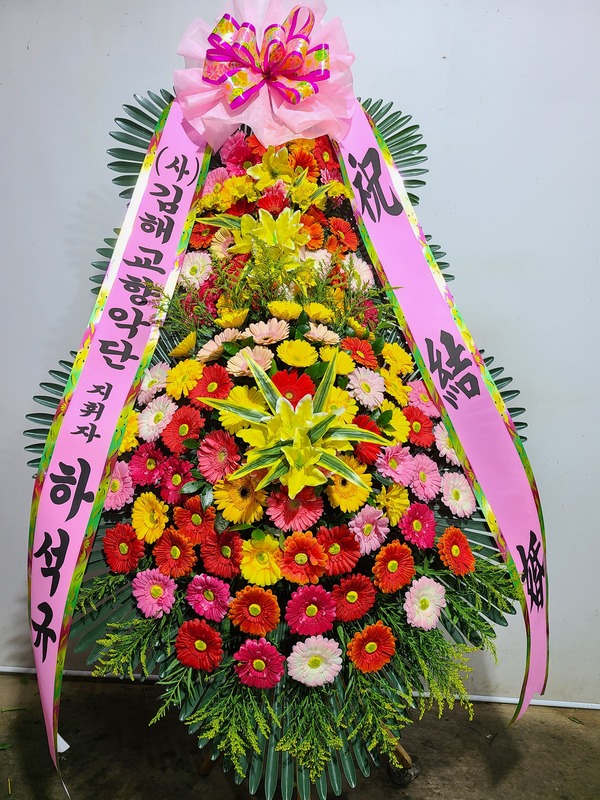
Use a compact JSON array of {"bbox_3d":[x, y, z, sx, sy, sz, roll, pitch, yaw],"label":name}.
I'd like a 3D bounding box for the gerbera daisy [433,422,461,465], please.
[{"bbox_3d":[0.330,0.100,1.348,0.106,0.106,0.042,-5,-15,-30],"label":"gerbera daisy"}]

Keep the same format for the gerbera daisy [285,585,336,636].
[{"bbox_3d":[0.024,0.438,1.250,0.105,0.105,0.037,1,-12,-1],"label":"gerbera daisy"}]

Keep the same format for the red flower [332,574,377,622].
[{"bbox_3d":[0.110,0.420,1.272,0.103,0.103,0.035,-4,-19,-28],"label":"red flower"}]

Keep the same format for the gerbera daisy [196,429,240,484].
[{"bbox_3d":[-0.167,0.118,1.230,0.111,0.111,0.040,4,-4,25],"label":"gerbera daisy"}]

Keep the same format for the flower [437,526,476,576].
[{"bbox_3d":[0.336,0.325,1.290,0.105,0.105,0.035,-4,-19,-37],"label":"flower"}]

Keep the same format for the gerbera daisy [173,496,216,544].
[{"bbox_3d":[-0.235,0.269,1.340,0.104,0.108,0.038,3,-17,17],"label":"gerbera daisy"}]

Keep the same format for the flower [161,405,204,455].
[{"bbox_3d":[-0.244,0.067,1.289,0.105,0.105,0.042,2,-14,25],"label":"flower"}]

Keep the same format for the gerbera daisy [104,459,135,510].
[{"bbox_3d":[-0.408,0.189,1.330,0.107,0.107,0.037,5,-5,28],"label":"gerbera daisy"}]

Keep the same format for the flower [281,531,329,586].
[{"bbox_3d":[0.010,0.336,1.280,0.106,0.112,0.038,-1,-20,-5],"label":"flower"}]

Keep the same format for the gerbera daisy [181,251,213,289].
[{"bbox_3d":[-0.275,-0.347,1.619,0.105,0.105,0.042,1,-5,19],"label":"gerbera daisy"}]

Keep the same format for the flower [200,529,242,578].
[{"bbox_3d":[-0.157,0.318,1.247,0.106,0.106,0.035,5,-5,33],"label":"flower"}]

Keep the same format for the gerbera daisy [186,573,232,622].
[{"bbox_3d":[-0.185,0.409,1.249,0.107,0.107,0.035,4,4,28],"label":"gerbera daisy"}]

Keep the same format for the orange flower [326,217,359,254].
[{"bbox_3d":[0.108,-0.419,1.530,0.104,0.106,0.038,-6,-8,-32],"label":"orange flower"}]

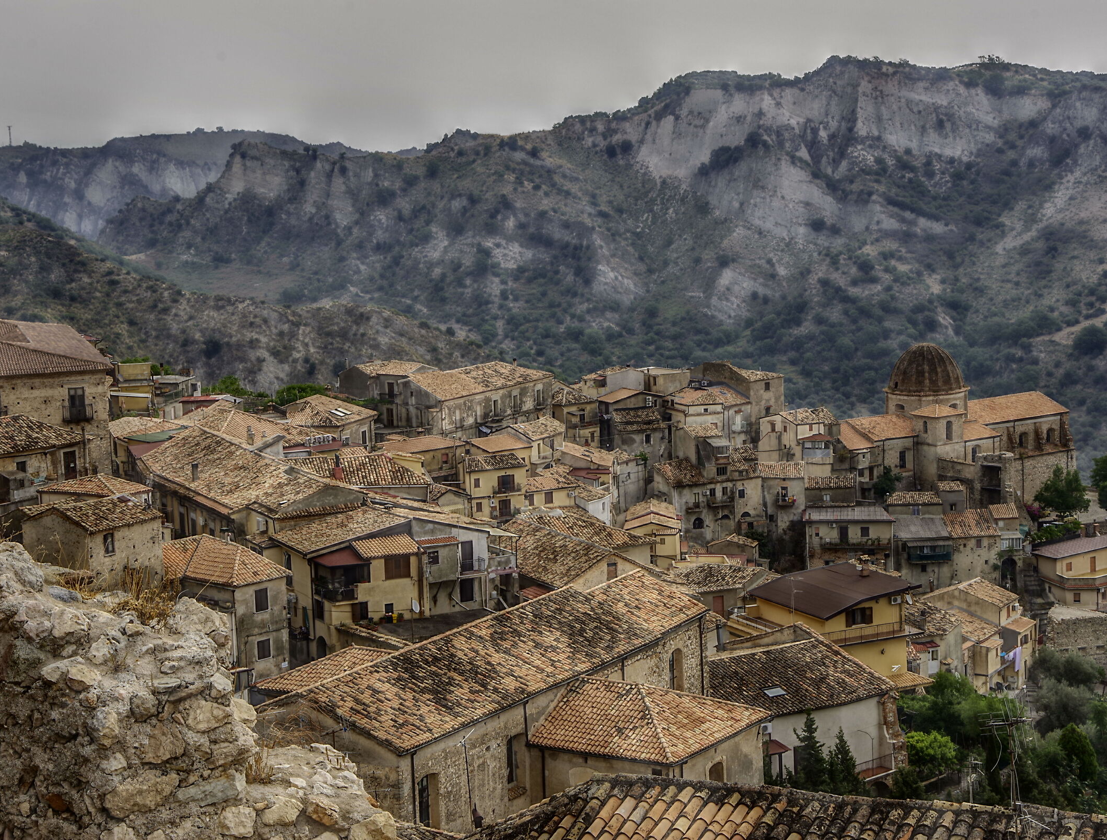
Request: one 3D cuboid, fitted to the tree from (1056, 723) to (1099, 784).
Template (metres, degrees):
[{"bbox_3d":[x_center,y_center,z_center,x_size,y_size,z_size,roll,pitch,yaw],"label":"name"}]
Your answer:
[{"bbox_3d":[34.341,22.105,165.348,2.750,4.544,2.750,1,9,12],"label":"tree"}]

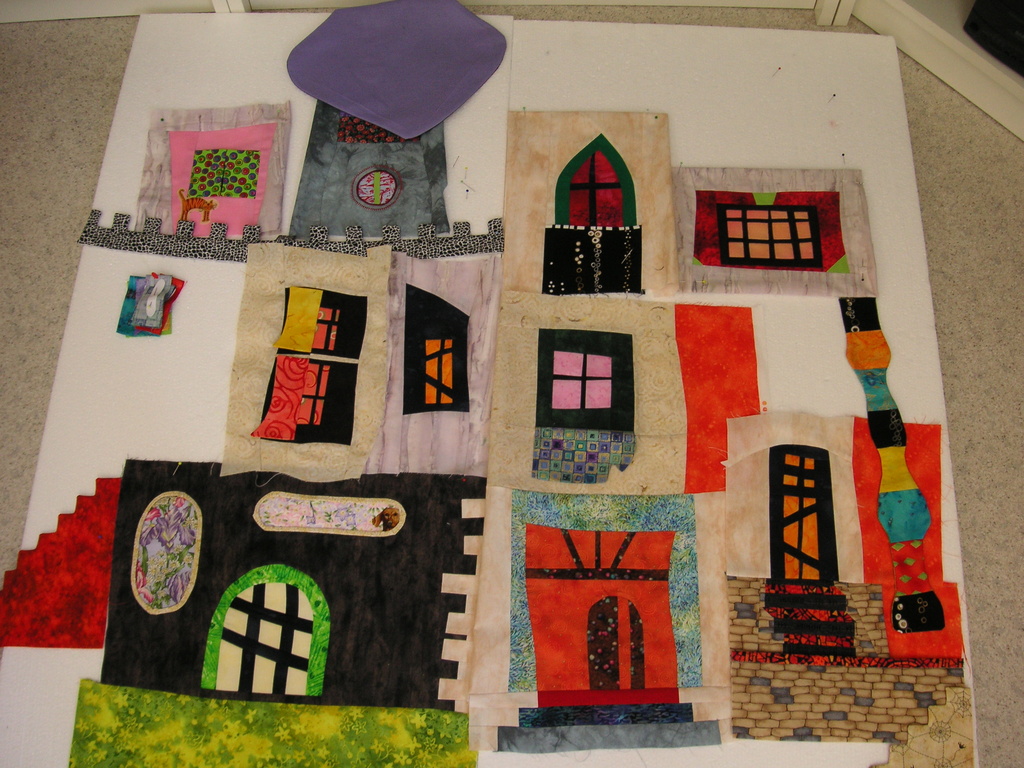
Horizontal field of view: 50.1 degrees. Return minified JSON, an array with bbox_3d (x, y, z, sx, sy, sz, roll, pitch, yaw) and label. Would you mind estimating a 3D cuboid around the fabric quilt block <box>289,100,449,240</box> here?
[{"bbox_3d":[-0.199,-0.323,1.592,0.225,0.006,0.246,1,68,1],"label":"fabric quilt block"}]

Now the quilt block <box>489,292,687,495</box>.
[{"bbox_3d":[0.106,0.010,1.451,0.253,0.006,0.281,3,68,2],"label":"quilt block"}]

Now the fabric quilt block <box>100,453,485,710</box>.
[{"bbox_3d":[-0.276,0.242,1.361,0.465,0.006,0.293,3,68,2],"label":"fabric quilt block"}]

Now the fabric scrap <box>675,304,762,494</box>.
[{"bbox_3d":[0.276,0.015,1.446,0.107,0.006,0.268,1,68,1],"label":"fabric scrap"}]

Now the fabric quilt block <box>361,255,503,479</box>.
[{"bbox_3d":[-0.102,-0.035,1.472,0.160,0.006,0.327,2,68,2],"label":"fabric quilt block"}]

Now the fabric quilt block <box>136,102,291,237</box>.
[{"bbox_3d":[-0.433,-0.313,1.592,0.207,0.006,0.227,-2,68,0],"label":"fabric quilt block"}]

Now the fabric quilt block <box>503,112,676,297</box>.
[{"bbox_3d":[0.119,-0.280,1.673,0.258,0.010,0.324,2,67,1],"label":"fabric quilt block"}]

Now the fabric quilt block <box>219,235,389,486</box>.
[{"bbox_3d":[-0.275,-0.036,1.476,0.199,0.006,0.343,1,68,1],"label":"fabric quilt block"}]

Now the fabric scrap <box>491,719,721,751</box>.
[{"bbox_3d":[0.114,0.413,1.285,0.260,0.006,0.031,-1,68,0],"label":"fabric scrap"}]

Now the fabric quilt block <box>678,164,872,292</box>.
[{"bbox_3d":[0.367,-0.218,1.540,0.270,0.006,0.204,1,68,1],"label":"fabric quilt block"}]

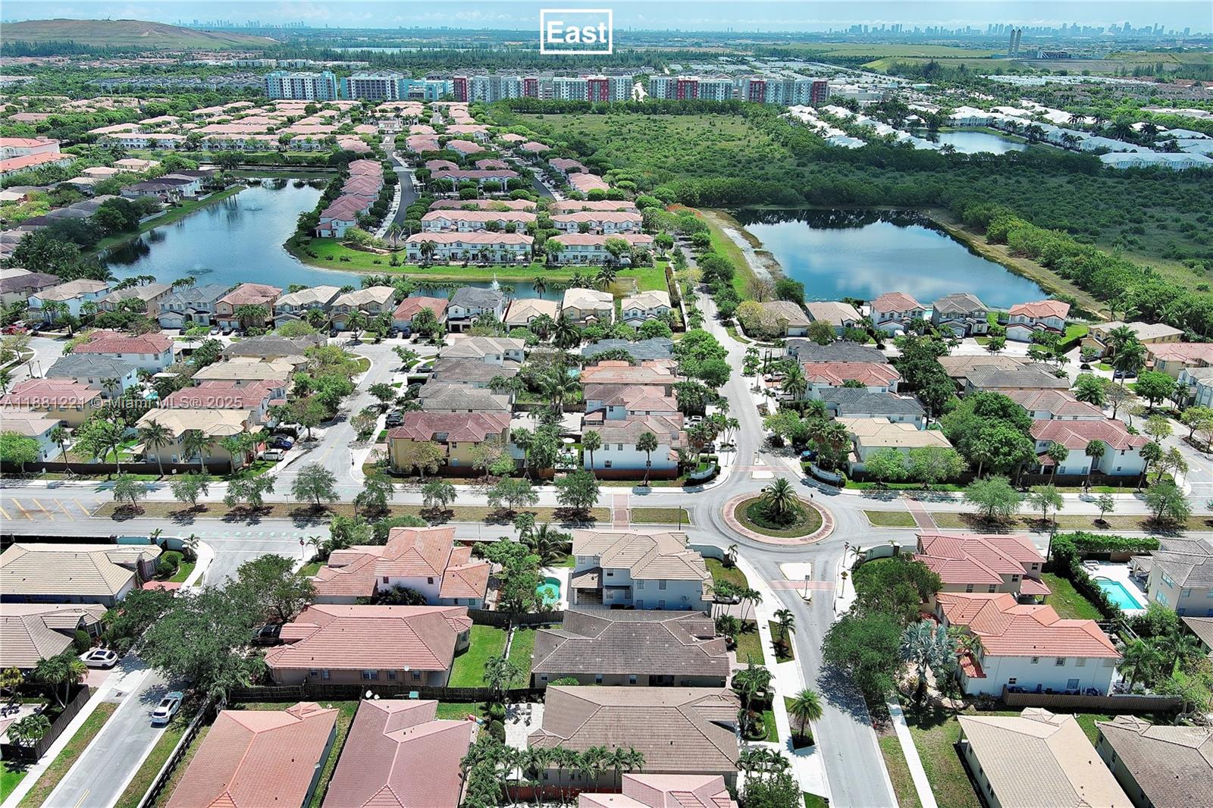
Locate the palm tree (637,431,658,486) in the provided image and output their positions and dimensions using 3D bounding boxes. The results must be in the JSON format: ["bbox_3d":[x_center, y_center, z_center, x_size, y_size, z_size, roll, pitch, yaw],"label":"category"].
[{"bbox_3d":[7.100,9.650,169.190,3.500,9.700,3.500,1,21,0],"label":"palm tree"}]

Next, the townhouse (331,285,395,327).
[{"bbox_3d":[-65.540,-26.790,264.210,13.120,7.870,21.500,1,21,0],"label":"townhouse"}]

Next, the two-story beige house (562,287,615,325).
[{"bbox_3d":[-4.776,-26.410,265.651,13.400,7.700,21.000,1,21,1],"label":"two-story beige house"}]

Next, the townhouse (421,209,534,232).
[{"bbox_3d":[-46.220,-65.430,354.910,41.590,8.260,16.110,2,21,4],"label":"townhouse"}]

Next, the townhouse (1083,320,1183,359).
[{"bbox_3d":[130.900,-16.550,242.930,21.000,7.870,13.430,-9,23,-24],"label":"townhouse"}]

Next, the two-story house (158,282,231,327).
[{"bbox_3d":[-111.472,-27.327,265.539,13.700,7.800,21.800,0,21,0],"label":"two-story house"}]

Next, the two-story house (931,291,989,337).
[{"bbox_3d":[95.176,-24.990,264.173,13.800,7.700,23.151,3,21,7],"label":"two-story house"}]

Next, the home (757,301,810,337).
[{"bbox_3d":[44.840,-22.730,250.540,12.290,5.240,20.140,0,21,0],"label":"home"}]

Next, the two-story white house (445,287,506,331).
[{"bbox_3d":[-35.110,-26.290,263.740,12.920,7.870,22.210,1,21,0],"label":"two-story white house"}]

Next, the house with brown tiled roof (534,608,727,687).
[{"bbox_3d":[2.773,29.504,121.639,23.400,5.500,13.400,1,21,1],"label":"house with brown tiled roof"}]

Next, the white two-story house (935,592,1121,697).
[{"bbox_3d":[51.172,28.874,120.953,19.180,7.890,13.680,1,21,0],"label":"white two-story house"}]

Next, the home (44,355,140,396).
[{"bbox_3d":[-105.500,-5.840,200.410,18.630,7.750,12.590,0,21,0],"label":"home"}]

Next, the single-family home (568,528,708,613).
[{"bbox_3d":[4.670,21.830,130.880,18.430,7.910,12.790,0,21,0],"label":"single-family home"}]

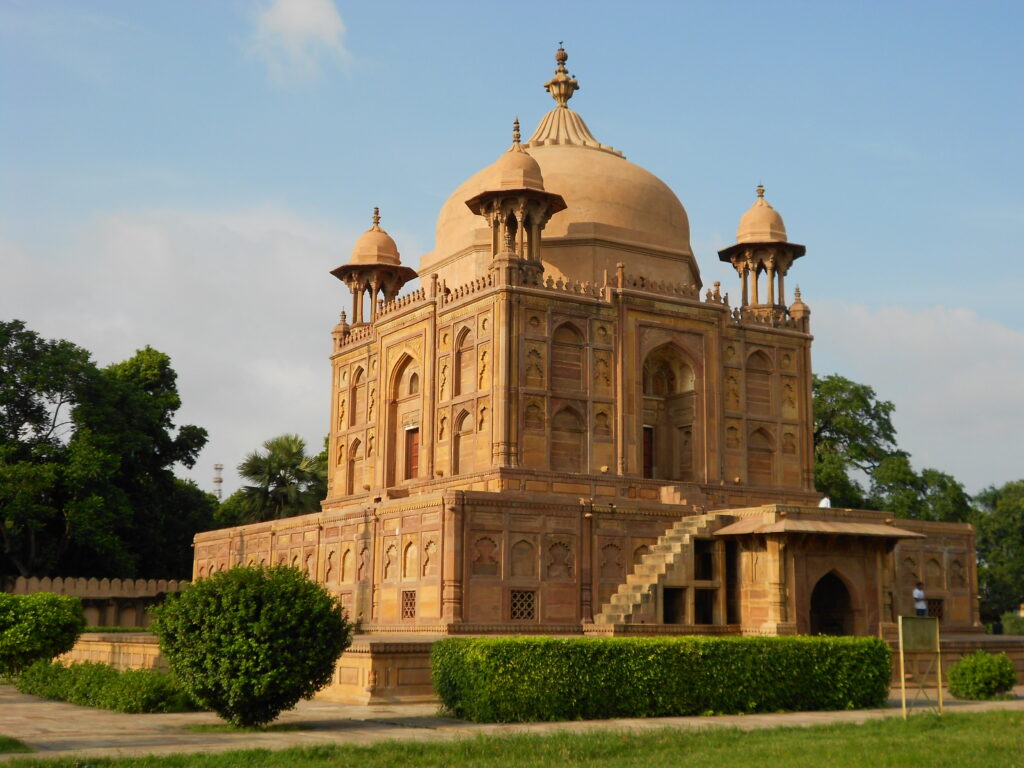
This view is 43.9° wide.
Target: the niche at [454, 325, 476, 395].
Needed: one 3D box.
[{"bbox_3d":[-1.396,-0.753,40.783,0.280,2.250,1.320,7,-12,-31],"label":"niche"}]

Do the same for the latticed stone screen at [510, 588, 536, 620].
[{"bbox_3d":[0.282,5.585,32.124,0.744,0.731,0.100,7,-12,-31],"label":"latticed stone screen"}]

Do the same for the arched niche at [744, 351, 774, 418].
[{"bbox_3d":[8.182,-0.010,42.472,1.244,2.219,0.280,7,-12,-31],"label":"arched niche"}]

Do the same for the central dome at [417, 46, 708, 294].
[{"bbox_3d":[1.858,-7.310,48.694,9.940,11.800,9.940,0,-11,0],"label":"central dome"}]

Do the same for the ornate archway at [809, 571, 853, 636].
[{"bbox_3d":[8.629,6.010,34.831,1.600,1.930,0.500,7,-12,-31],"label":"ornate archway"}]

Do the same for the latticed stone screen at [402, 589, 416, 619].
[{"bbox_3d":[-2.732,5.940,34.218,0.120,0.770,0.790,7,-12,-31],"label":"latticed stone screen"}]

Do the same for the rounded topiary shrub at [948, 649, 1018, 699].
[{"bbox_3d":[10.805,6.651,29.404,1.520,1.140,1.450,-3,-11,19],"label":"rounded topiary shrub"}]

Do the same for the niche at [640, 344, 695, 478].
[{"bbox_3d":[4.700,0.996,42.182,2.280,4.600,1.620,7,-12,-31],"label":"niche"}]

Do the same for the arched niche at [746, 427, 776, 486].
[{"bbox_3d":[8.208,2.428,42.045,1.244,1.988,0.280,7,-12,-31],"label":"arched niche"}]

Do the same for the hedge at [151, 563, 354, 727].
[{"bbox_3d":[-4.192,4.206,20.747,3.100,2.580,3.100,2,-11,-11],"label":"hedge"}]

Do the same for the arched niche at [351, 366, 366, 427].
[{"bbox_3d":[-5.349,0.481,45.717,0.280,2.219,1.250,7,-12,-31],"label":"arched niche"}]

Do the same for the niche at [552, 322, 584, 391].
[{"bbox_3d":[1.635,-0.792,38.543,1.238,2.212,0.280,7,-12,-31],"label":"niche"}]

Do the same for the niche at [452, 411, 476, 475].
[{"bbox_3d":[-1.424,1.830,40.318,0.280,2.100,1.330,7,-12,-31],"label":"niche"}]

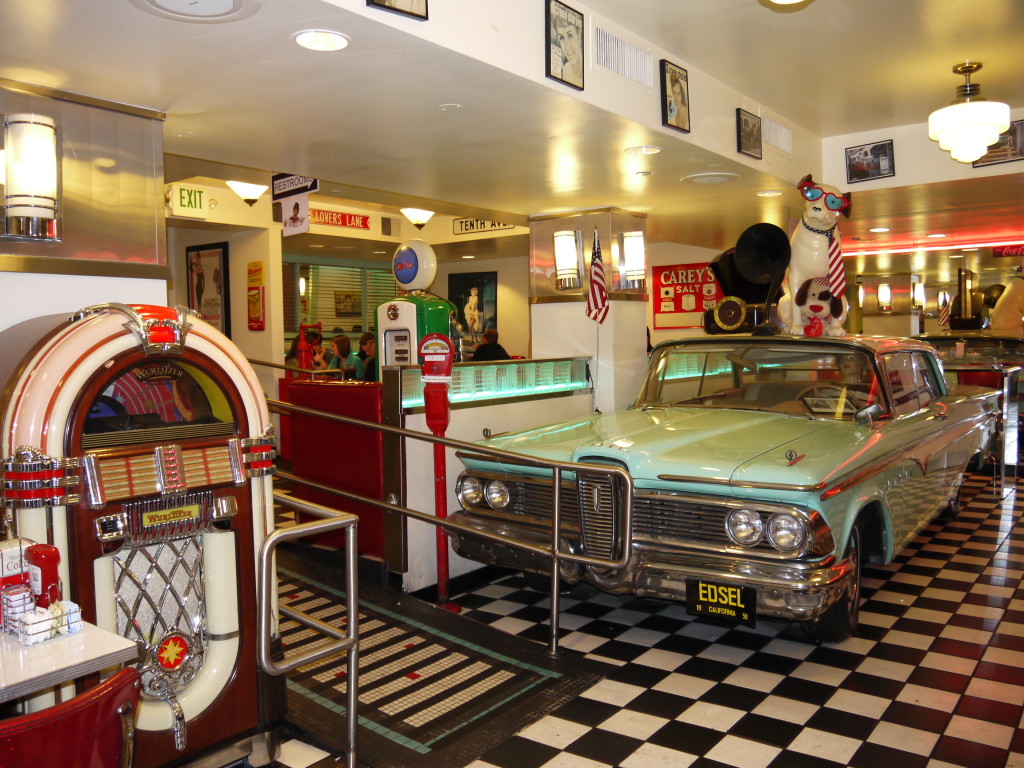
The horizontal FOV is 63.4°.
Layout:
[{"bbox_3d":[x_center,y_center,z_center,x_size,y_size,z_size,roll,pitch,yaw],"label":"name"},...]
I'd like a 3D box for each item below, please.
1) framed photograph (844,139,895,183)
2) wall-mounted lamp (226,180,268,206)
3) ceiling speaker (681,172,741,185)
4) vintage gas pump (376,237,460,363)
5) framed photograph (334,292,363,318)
[{"bbox_3d":[2.231,-1.384,5.163,0.285,0.225,0.022,-3,1,38],"label":"framed photograph"},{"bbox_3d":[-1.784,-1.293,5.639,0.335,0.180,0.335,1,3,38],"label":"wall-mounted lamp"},{"bbox_3d":[1.119,-1.141,4.657,0.335,0.030,0.335,-2,3,0],"label":"ceiling speaker"},{"bbox_3d":[-0.781,-0.205,6.993,0.510,2.040,0.500,1,3,38],"label":"vintage gas pump"},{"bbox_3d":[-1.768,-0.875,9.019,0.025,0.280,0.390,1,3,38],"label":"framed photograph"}]

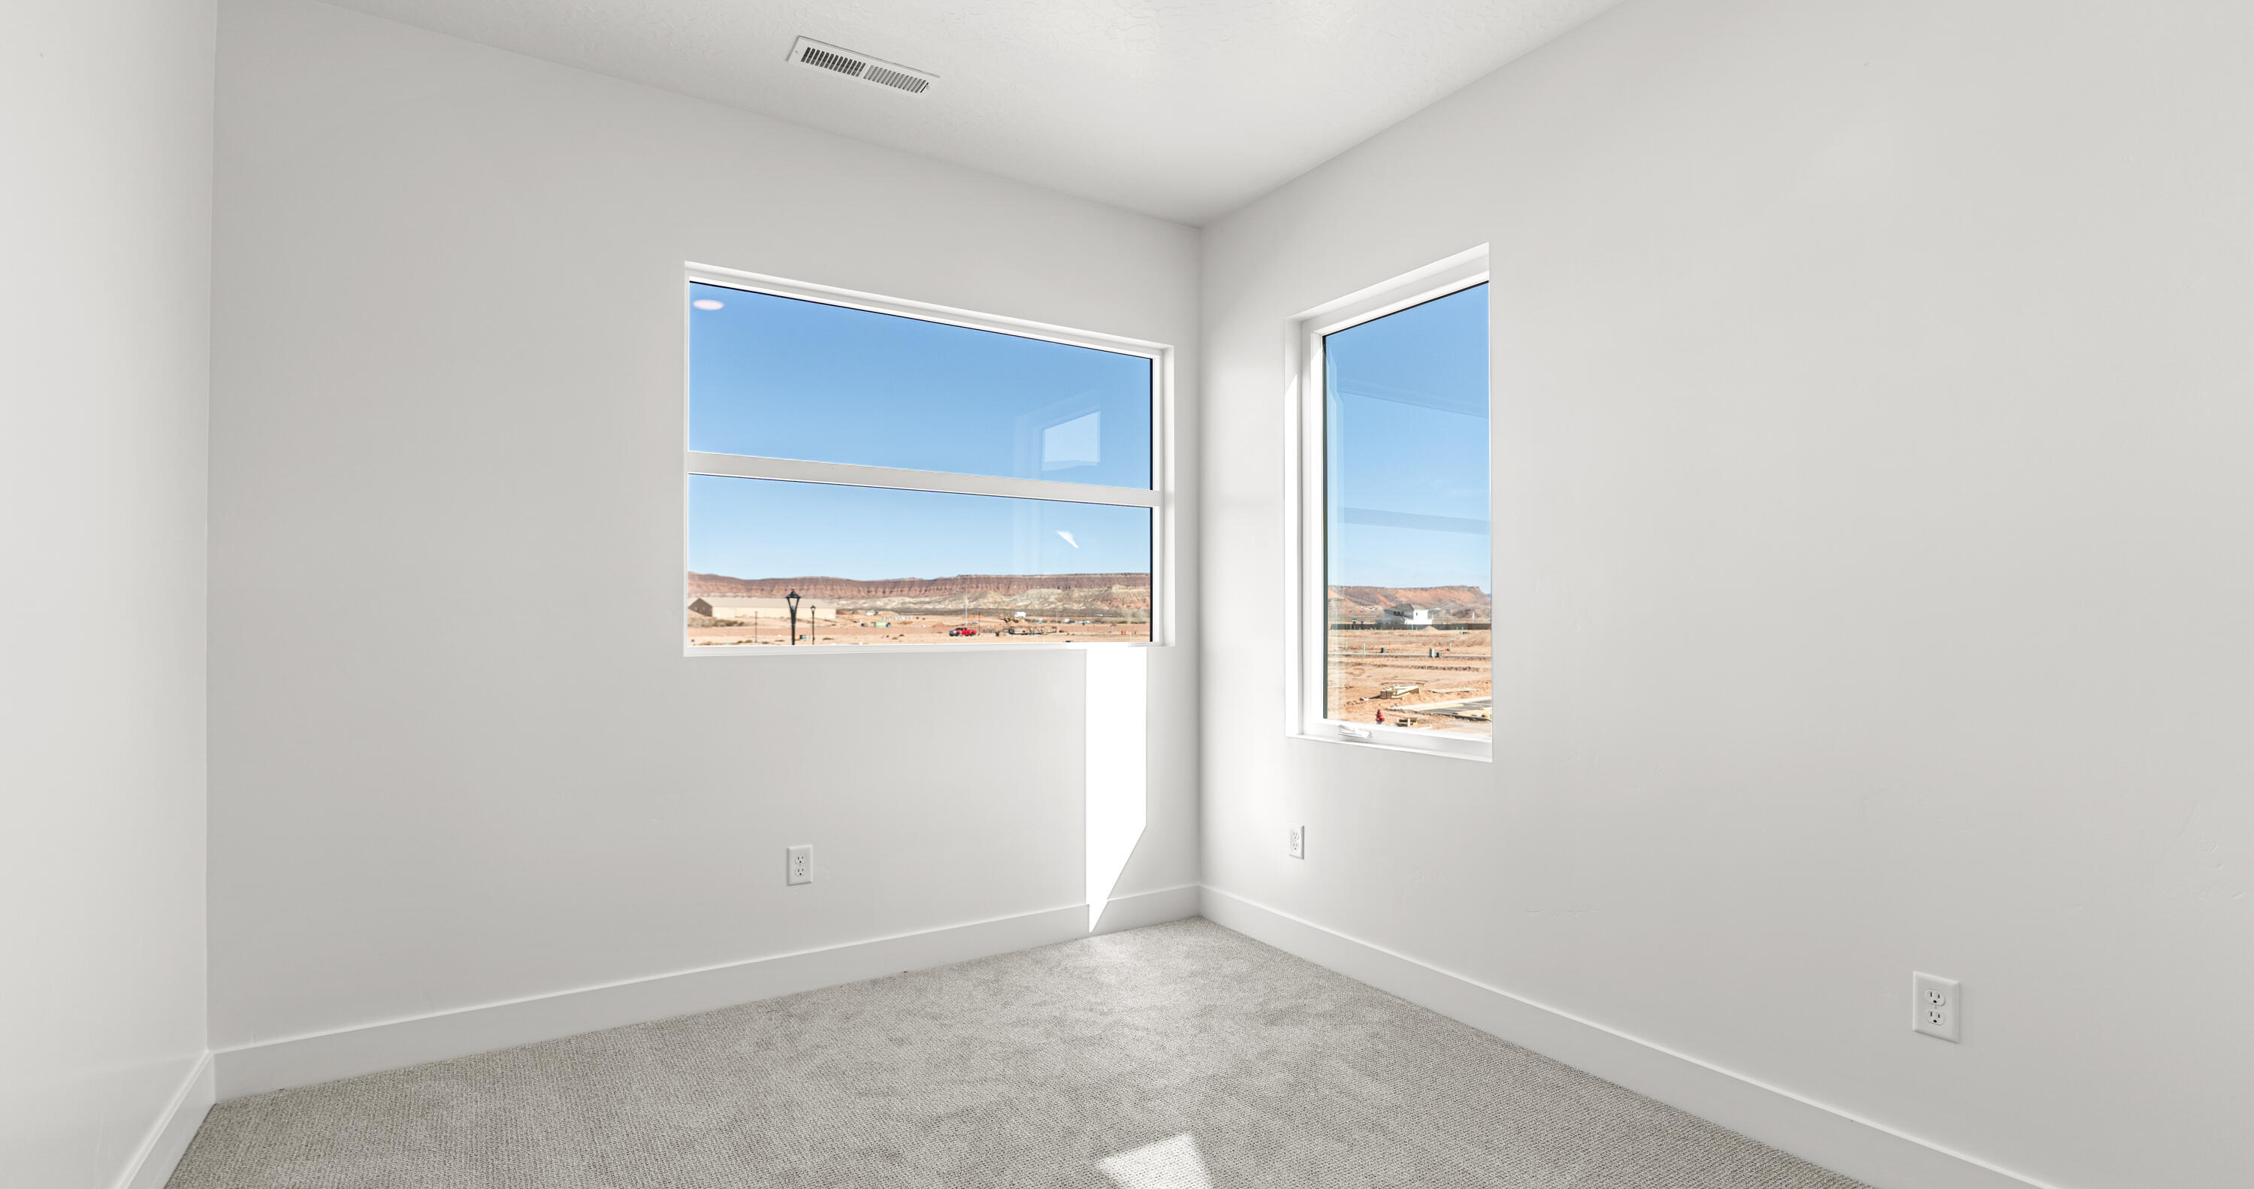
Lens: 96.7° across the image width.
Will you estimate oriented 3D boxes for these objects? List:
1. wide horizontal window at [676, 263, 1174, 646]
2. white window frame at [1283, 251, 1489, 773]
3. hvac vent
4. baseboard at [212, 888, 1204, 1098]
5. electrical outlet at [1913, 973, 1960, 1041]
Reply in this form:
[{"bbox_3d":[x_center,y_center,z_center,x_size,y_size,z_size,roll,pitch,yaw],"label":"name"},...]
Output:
[{"bbox_3d":[-0.595,-0.398,3.536,1.800,1.194,0.110,1,-2,-33],"label":"wide horizontal window"},{"bbox_3d":[0.850,-0.255,3.265,0.110,1.498,0.872,1,-2,-33],"label":"white window frame"},{"bbox_3d":[-0.745,-1.492,2.857,0.400,0.020,0.143,1,-2,-33],"label":"hvac vent"},{"bbox_3d":[-0.949,1.186,3.200,2.965,0.130,0.017,1,-2,-33],"label":"baseboard"},{"bbox_3d":[1.596,0.816,1.977,0.009,0.118,0.074,1,-2,-33],"label":"electrical outlet"}]

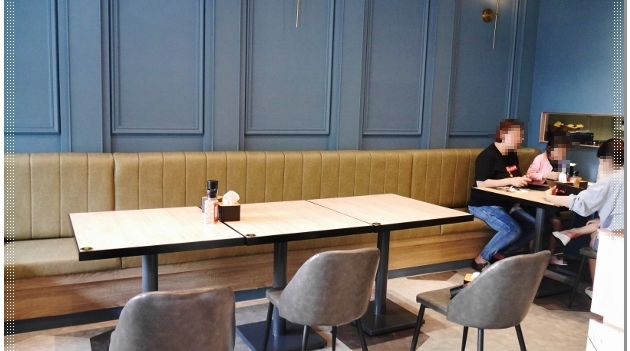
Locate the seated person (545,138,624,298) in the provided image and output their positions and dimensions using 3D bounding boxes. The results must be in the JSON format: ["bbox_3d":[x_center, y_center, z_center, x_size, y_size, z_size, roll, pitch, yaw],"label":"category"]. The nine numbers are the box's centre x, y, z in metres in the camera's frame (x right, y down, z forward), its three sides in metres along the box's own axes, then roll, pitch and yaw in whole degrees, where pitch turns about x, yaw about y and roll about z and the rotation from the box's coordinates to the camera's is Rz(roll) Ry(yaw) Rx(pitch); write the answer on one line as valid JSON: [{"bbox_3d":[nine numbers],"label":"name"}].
[{"bbox_3d":[2.053,0.343,3.778,0.477,1.227,0.815,-2,8,-29],"label":"seated person"}]

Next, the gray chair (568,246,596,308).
[{"bbox_3d":[2.168,0.609,3.542,0.457,0.765,0.527,-2,8,-29],"label":"gray chair"}]

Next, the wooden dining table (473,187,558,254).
[{"bbox_3d":[1.865,0.520,4.260,0.755,0.745,0.834,-2,8,-29],"label":"wooden dining table"}]

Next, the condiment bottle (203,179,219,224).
[{"bbox_3d":[-0.559,0.139,2.761,0.058,0.221,0.058,3,7,11],"label":"condiment bottle"}]

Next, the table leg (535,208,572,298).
[{"bbox_3d":[1.839,0.546,4.226,0.417,0.700,0.467,-2,8,-29],"label":"table leg"}]

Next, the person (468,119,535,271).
[{"bbox_3d":[1.634,0.182,4.519,0.467,1.336,0.695,-2,8,-29],"label":"person"}]

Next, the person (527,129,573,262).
[{"bbox_3d":[2.236,0.201,4.932,0.417,1.237,0.596,-2,8,-29],"label":"person"}]

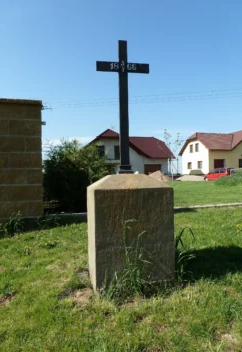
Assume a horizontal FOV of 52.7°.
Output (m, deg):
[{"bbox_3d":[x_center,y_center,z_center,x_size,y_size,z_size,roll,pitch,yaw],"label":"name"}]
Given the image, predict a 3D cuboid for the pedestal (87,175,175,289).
[{"bbox_3d":[0.042,0.315,1.610,0.475,0.642,0.420,-1,0,-13],"label":"pedestal"}]

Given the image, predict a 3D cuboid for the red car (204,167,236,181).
[{"bbox_3d":[11.150,-0.130,27.500,1.660,1.460,3.750,-1,0,-41],"label":"red car"}]

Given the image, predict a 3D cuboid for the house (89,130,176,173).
[{"bbox_3d":[-0.800,-3.295,44.500,17.500,8.050,11.000,-1,0,-12],"label":"house"}]

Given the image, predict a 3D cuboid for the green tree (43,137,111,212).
[{"bbox_3d":[-0.720,-0.037,4.100,1.100,1.140,1.050,-1,0,-9],"label":"green tree"}]

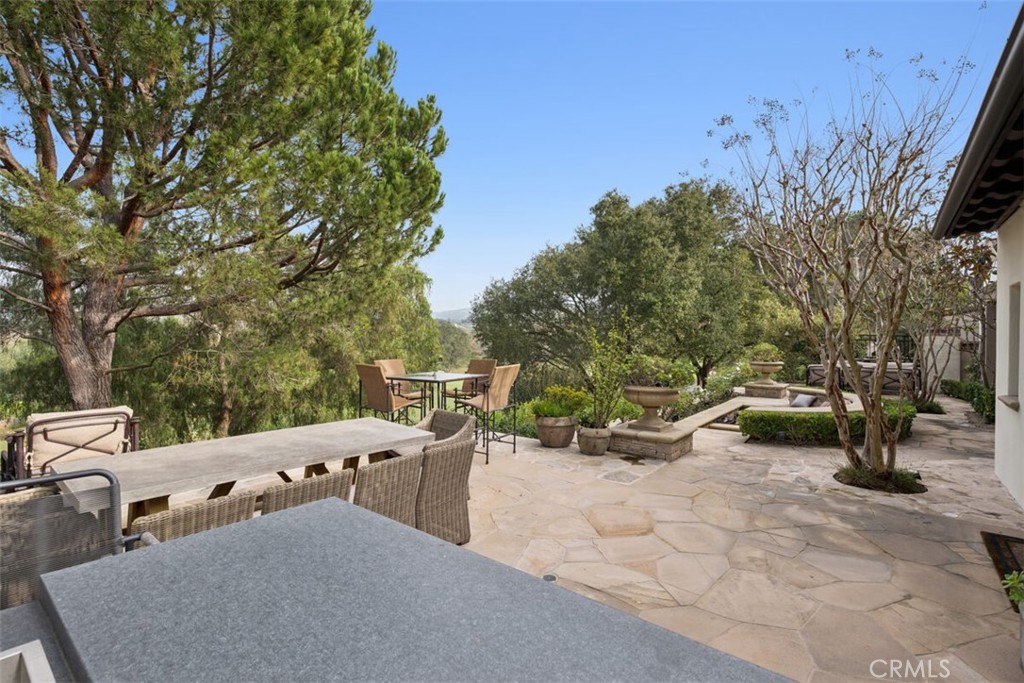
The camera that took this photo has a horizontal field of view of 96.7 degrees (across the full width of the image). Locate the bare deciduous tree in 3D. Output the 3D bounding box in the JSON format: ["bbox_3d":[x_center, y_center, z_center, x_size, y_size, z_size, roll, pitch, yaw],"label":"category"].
[{"bbox_3d":[4.120,-0.950,5.692,2.600,5.000,2.600,0,1,38],"label":"bare deciduous tree"}]

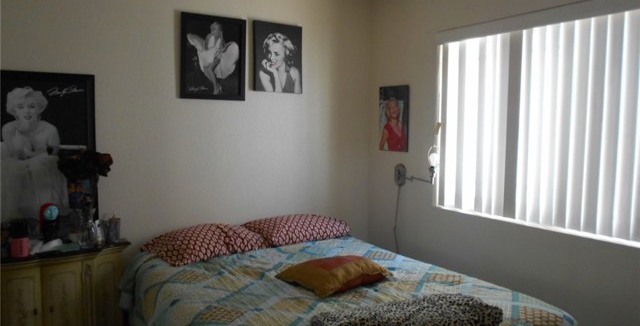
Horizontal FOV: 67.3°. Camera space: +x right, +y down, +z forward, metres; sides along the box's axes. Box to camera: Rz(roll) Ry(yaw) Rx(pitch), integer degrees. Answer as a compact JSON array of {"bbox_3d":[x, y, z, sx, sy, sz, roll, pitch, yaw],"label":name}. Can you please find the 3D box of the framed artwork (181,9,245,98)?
[{"bbox_3d":[-0.740,-0.729,3.340,0.460,0.570,0.033,-3,6,-32],"label":"framed artwork"}]

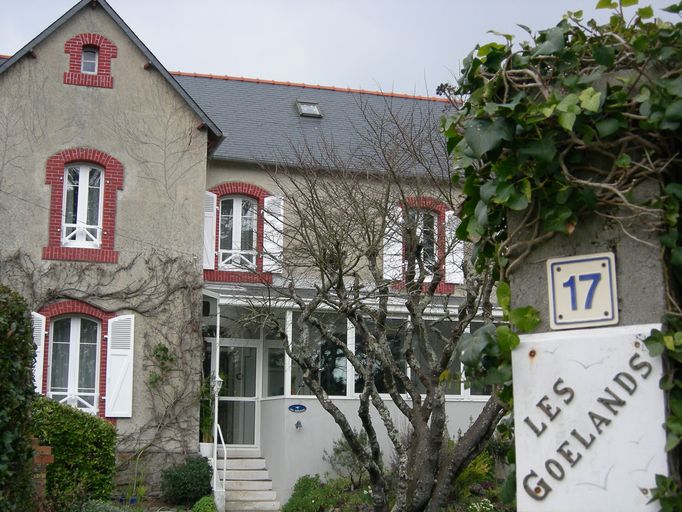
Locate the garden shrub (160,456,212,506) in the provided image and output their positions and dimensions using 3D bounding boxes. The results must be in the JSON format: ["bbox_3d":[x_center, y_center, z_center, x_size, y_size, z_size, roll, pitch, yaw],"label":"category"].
[{"bbox_3d":[-2.718,3.920,19.630,0.906,0.845,0.876,3,-10,-17],"label":"garden shrub"}]

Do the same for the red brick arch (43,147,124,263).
[{"bbox_3d":[-4.725,-0.951,20.645,1.401,2.142,0.144,3,-10,-17],"label":"red brick arch"}]

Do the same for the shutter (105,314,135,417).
[{"bbox_3d":[-3.985,1.984,20.306,0.474,1.854,0.062,3,-10,-17],"label":"shutter"}]

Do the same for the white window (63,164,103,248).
[{"bbox_3d":[-4.740,-0.943,20.694,0.742,1.607,0.144,3,-10,-17],"label":"white window"}]

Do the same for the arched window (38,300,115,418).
[{"bbox_3d":[-4.751,1.888,20.200,1.360,2.142,0.206,3,-10,-17],"label":"arched window"}]

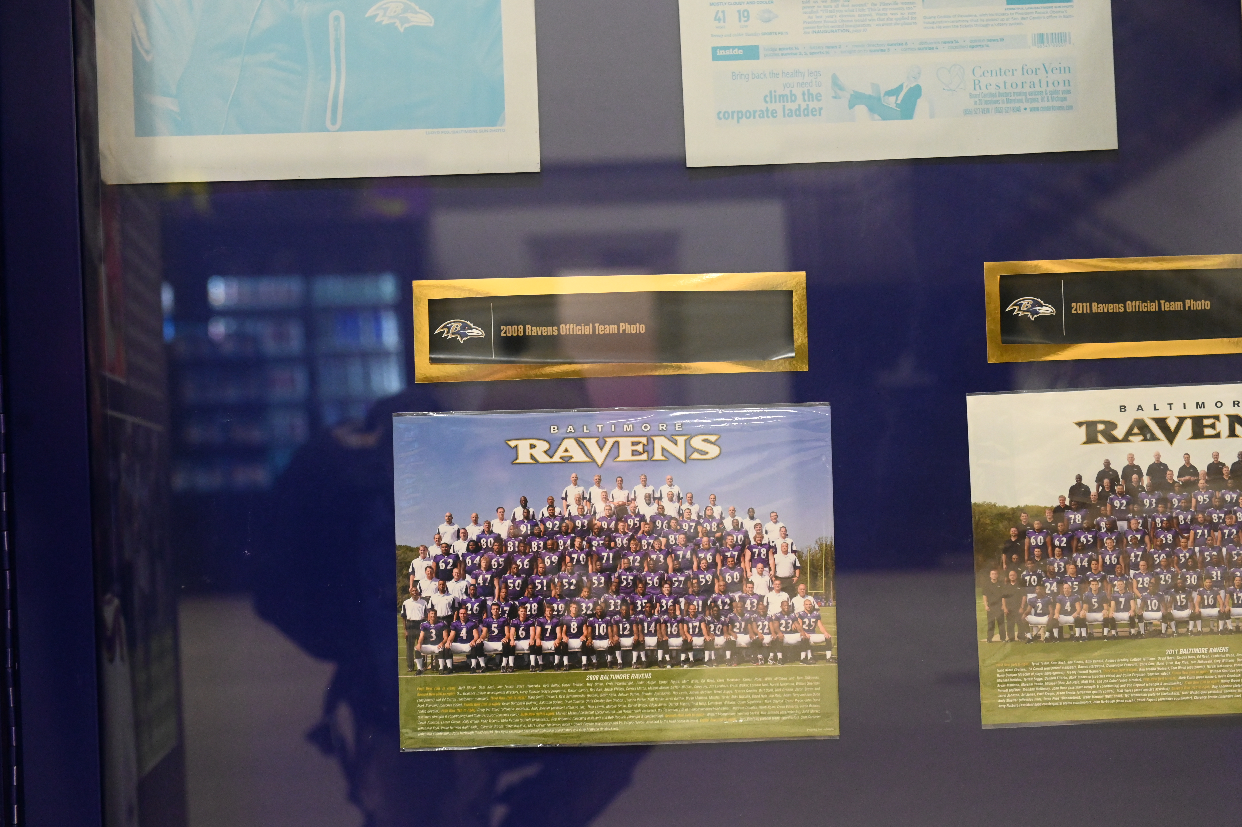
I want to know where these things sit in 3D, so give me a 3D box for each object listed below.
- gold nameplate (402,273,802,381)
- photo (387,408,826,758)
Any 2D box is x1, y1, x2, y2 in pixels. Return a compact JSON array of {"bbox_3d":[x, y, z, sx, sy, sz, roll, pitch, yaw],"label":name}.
[{"bbox_3d":[-0.006,-0.057,1.583,0.258,0.066,0.008,-2,-1,-2],"label":"gold nameplate"},{"bbox_3d":[-0.003,0.107,1.580,0.287,0.221,0.006,-1,-1,-2],"label":"photo"}]

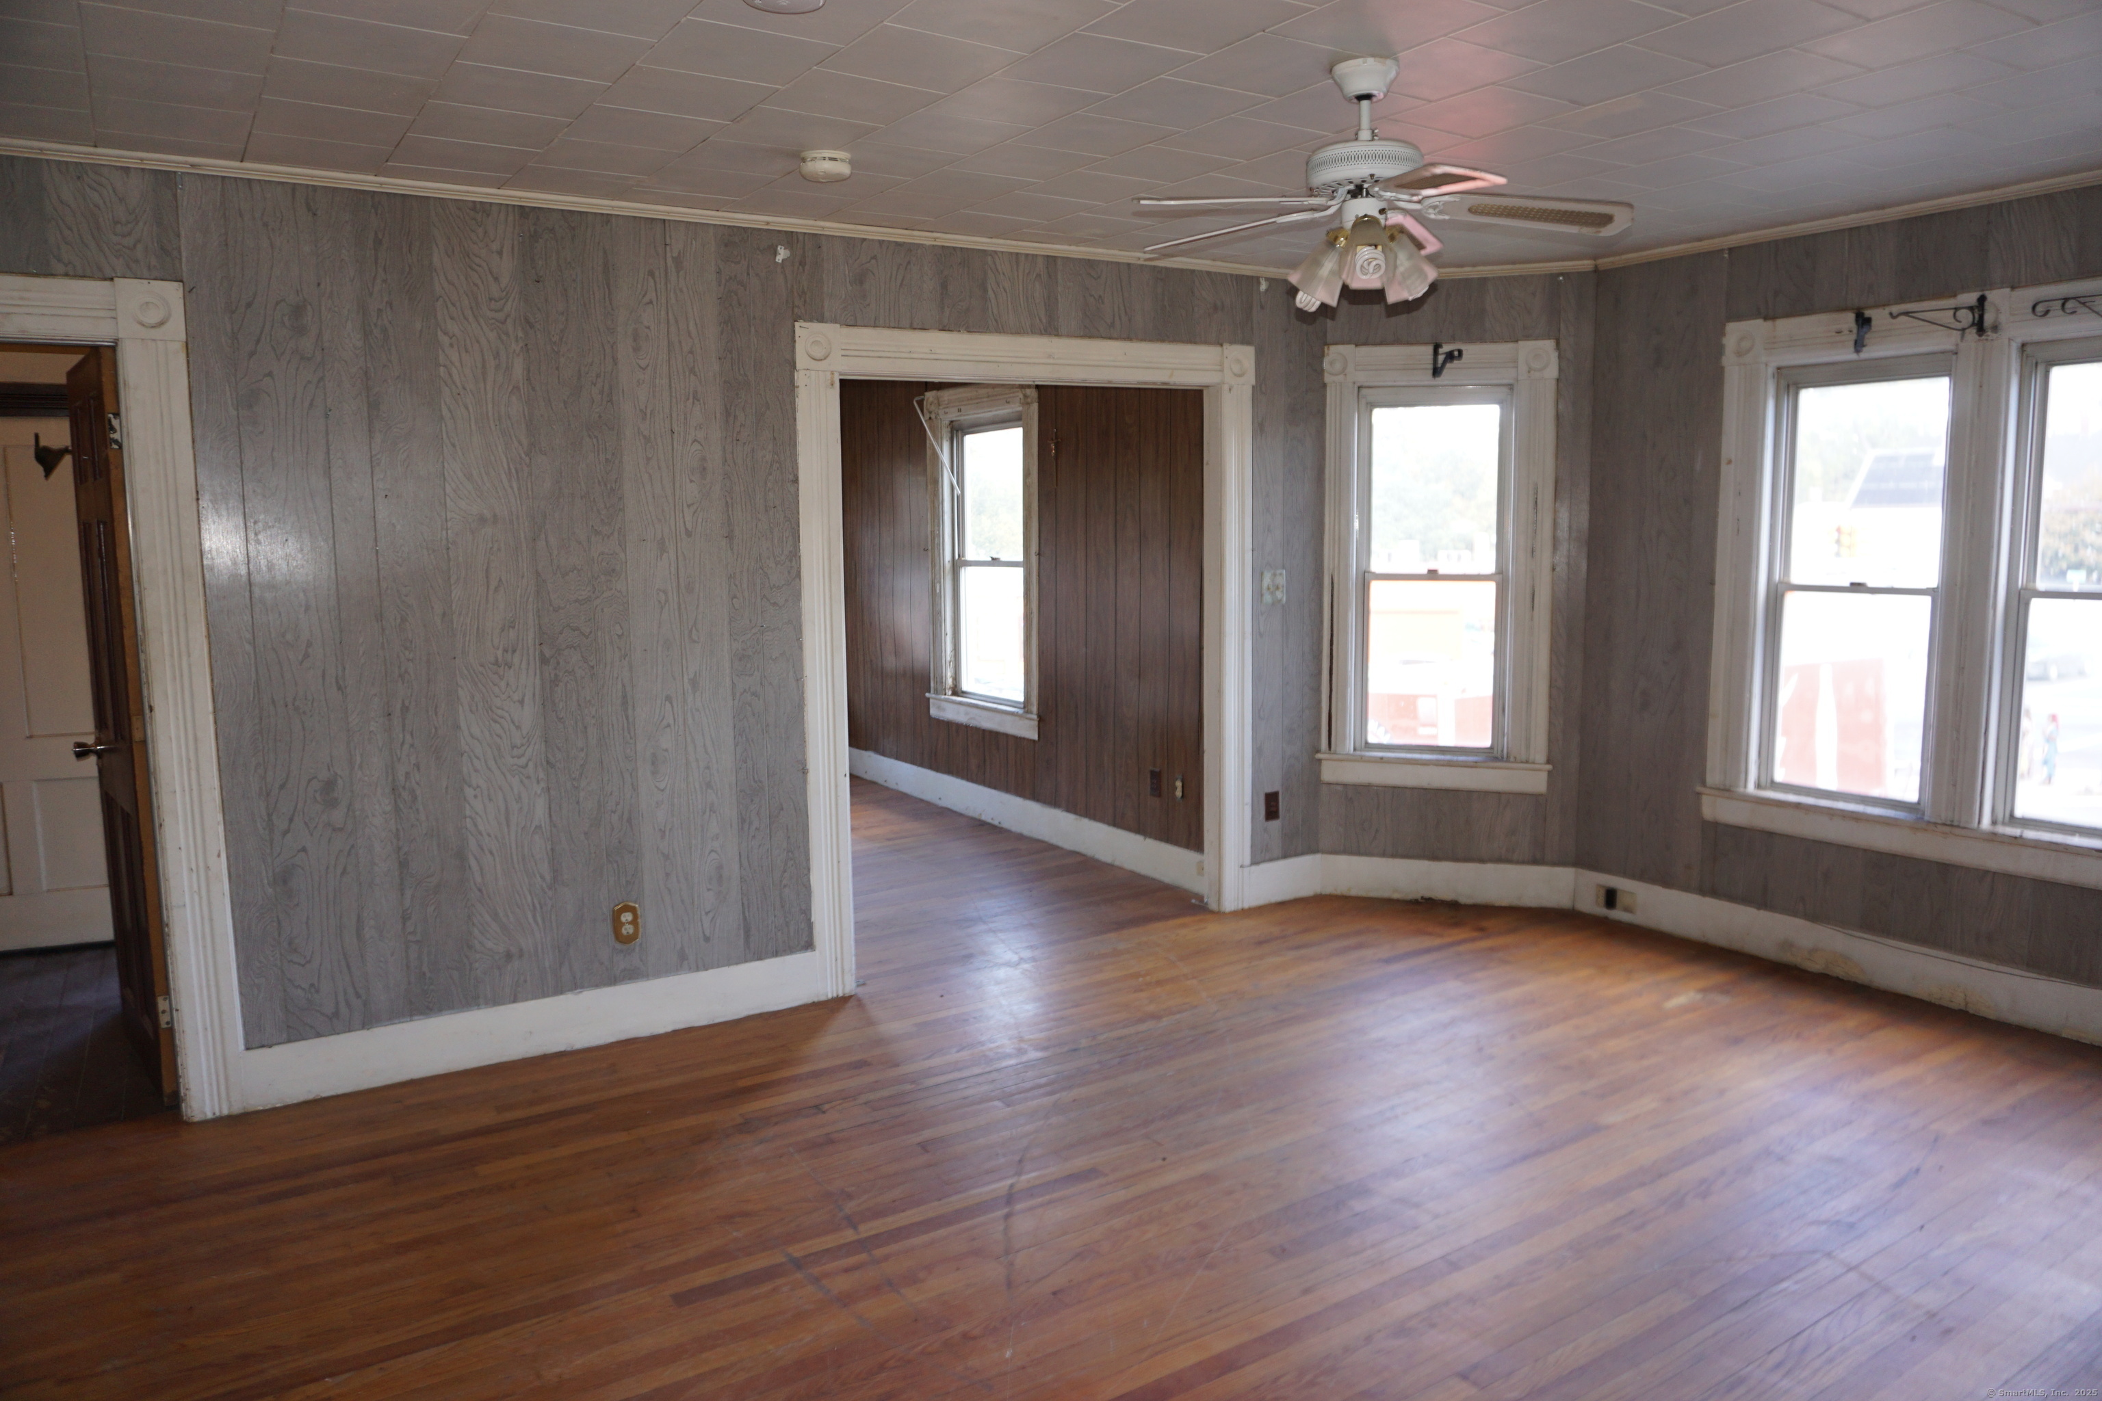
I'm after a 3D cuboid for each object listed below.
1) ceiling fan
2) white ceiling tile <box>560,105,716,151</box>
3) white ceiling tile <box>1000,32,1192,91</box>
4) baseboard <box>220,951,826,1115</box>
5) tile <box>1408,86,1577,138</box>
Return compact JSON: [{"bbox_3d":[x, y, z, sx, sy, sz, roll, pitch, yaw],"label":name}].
[{"bbox_3d":[0.642,-1.025,2.832,1.050,0.480,1.050,-5,9,-31],"label":"ceiling fan"},{"bbox_3d":[-0.938,-1.317,3.223,0.303,0.016,0.303,-5,9,-33],"label":"white ceiling tile"},{"bbox_3d":[0.093,-1.240,2.715,0.303,0.015,0.303,-6,9,-32],"label":"white ceiling tile"},{"bbox_3d":[-1.454,0.950,4.141,1.630,0.165,0.020,-5,9,-31],"label":"baseboard"},{"bbox_3d":[0.956,-1.308,3.096,0.305,0.018,0.305,-5,9,-33],"label":"tile"}]

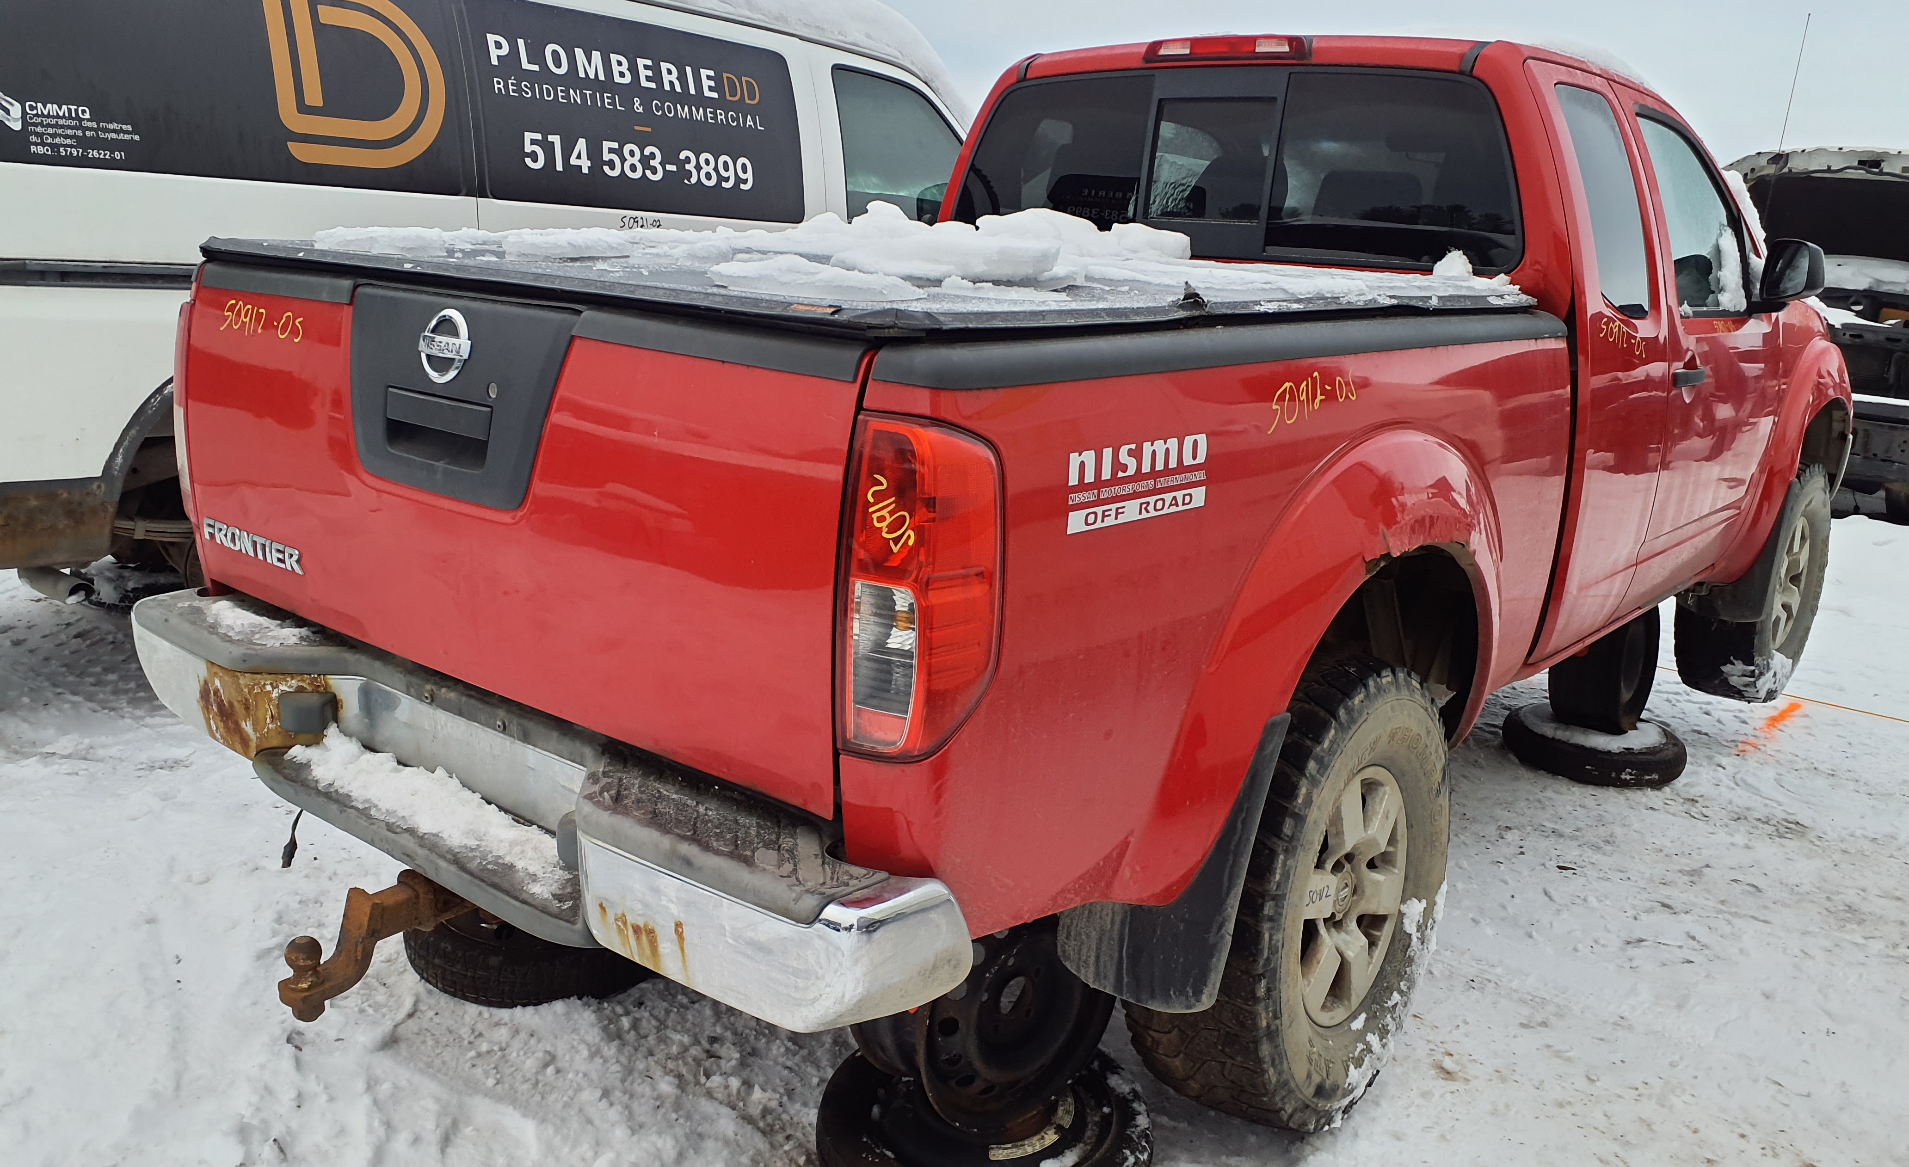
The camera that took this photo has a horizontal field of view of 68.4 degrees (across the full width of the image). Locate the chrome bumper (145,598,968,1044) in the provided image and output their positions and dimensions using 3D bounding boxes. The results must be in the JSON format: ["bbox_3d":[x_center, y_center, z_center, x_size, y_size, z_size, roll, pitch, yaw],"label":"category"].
[{"bbox_3d":[-0.697,0.266,2.007,1.770,0.250,0.240,14,18,38],"label":"chrome bumper"}]

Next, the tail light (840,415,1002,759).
[{"bbox_3d":[-0.037,0.008,1.425,0.155,0.374,0.135,14,18,38],"label":"tail light"}]

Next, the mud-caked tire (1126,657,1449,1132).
[{"bbox_3d":[0.594,0.512,2.423,0.265,0.790,0.790,8,14,39],"label":"mud-caked tire"}]

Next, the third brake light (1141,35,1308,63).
[{"bbox_3d":[0.622,-1.220,3.198,0.420,0.066,0.065,14,18,38],"label":"third brake light"}]

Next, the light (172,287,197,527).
[{"bbox_3d":[-1.281,-0.301,2.419,0.155,0.374,0.135,14,18,38],"label":"light"}]

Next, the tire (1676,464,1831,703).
[{"bbox_3d":[2.751,-0.021,4.814,0.265,0.790,0.790,13,17,42],"label":"tire"}]

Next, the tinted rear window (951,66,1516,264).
[{"bbox_3d":[0.586,-0.963,3.234,1.440,0.420,0.060,14,12,38],"label":"tinted rear window"}]

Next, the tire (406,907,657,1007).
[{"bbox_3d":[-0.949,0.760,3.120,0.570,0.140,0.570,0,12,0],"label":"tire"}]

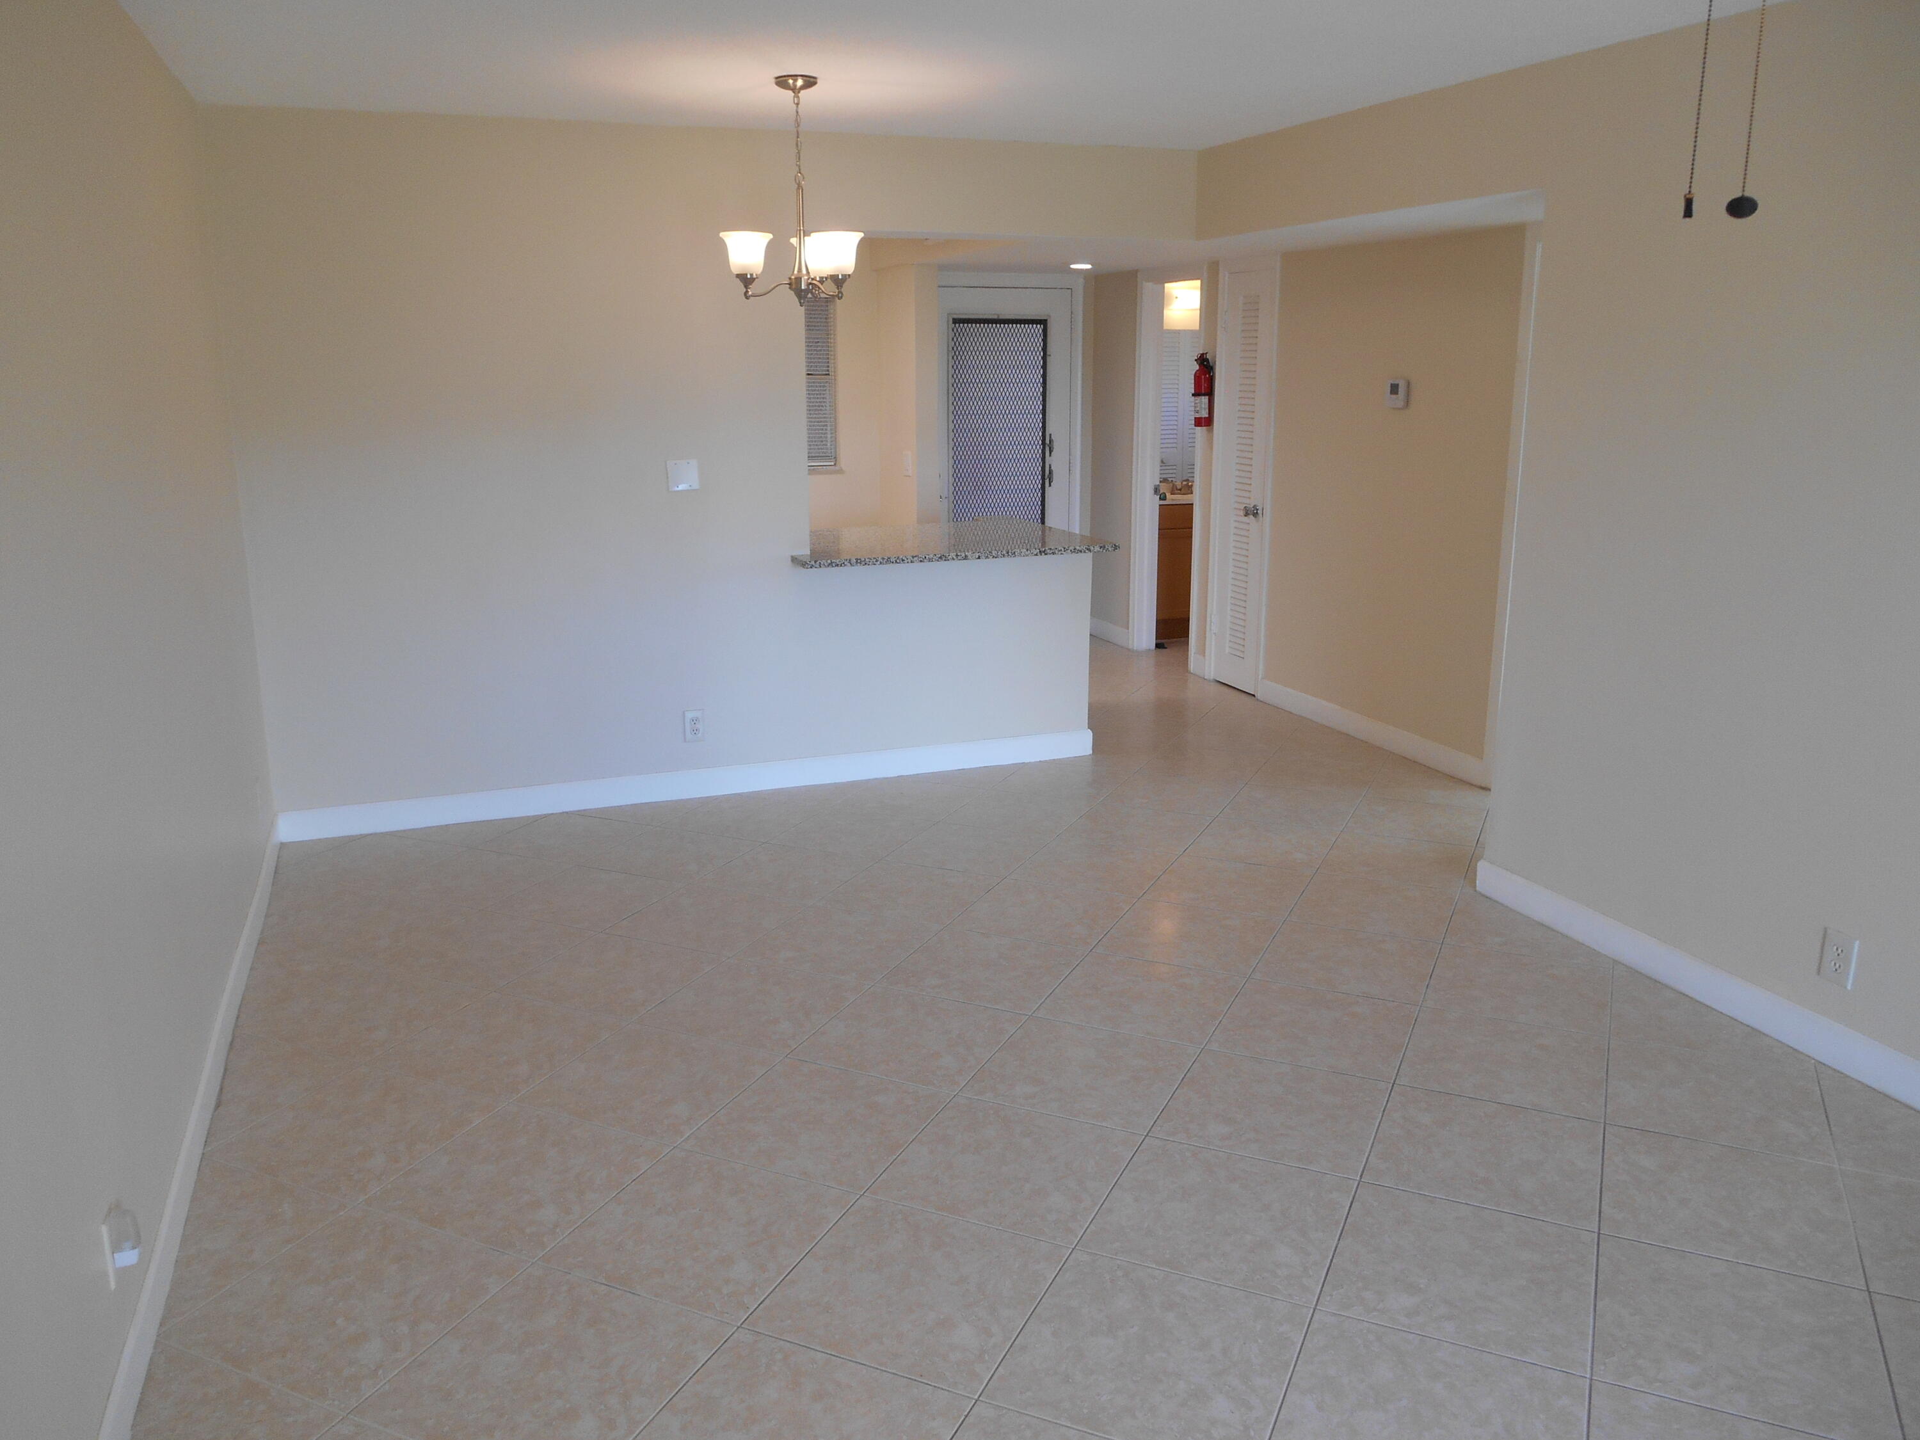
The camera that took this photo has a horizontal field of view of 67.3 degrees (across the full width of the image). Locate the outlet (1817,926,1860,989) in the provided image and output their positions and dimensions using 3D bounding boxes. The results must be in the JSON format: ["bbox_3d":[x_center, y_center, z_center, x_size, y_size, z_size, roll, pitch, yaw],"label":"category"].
[{"bbox_3d":[2.045,0.557,3.361,0.009,0.118,0.076,-6,15,-20],"label":"outlet"}]

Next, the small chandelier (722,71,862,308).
[{"bbox_3d":[-0.497,-1.558,4.276,0.435,0.628,0.435,-2,14,-6],"label":"small chandelier"}]

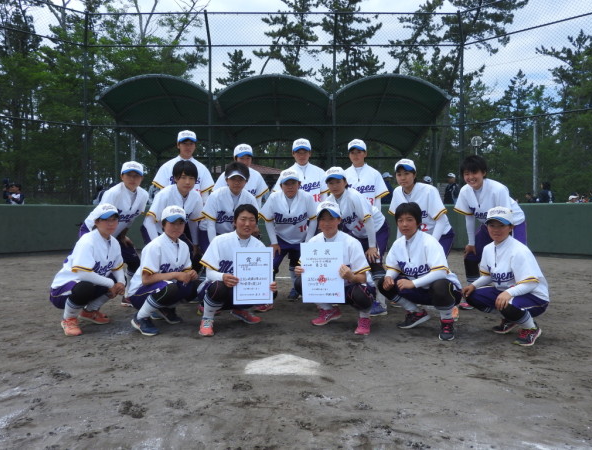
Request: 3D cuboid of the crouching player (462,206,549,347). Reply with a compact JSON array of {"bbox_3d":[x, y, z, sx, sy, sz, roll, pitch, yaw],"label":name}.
[{"bbox_3d":[1.576,0.340,3.912,0.560,0.970,0.680,1,2,35],"label":"crouching player"}]

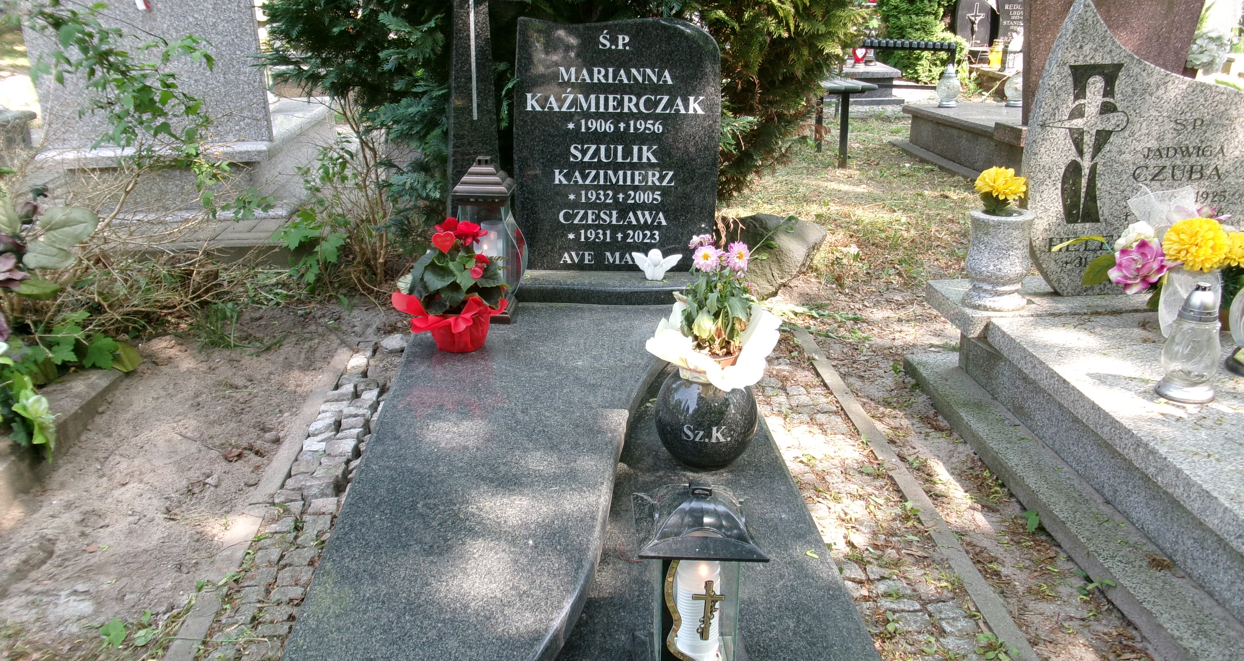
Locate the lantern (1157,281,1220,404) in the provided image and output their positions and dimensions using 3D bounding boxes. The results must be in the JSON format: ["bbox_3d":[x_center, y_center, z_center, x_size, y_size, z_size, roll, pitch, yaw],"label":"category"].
[{"bbox_3d":[1.367,0.018,2.388,0.146,0.272,0.146,-1,19,-4],"label":"lantern"}]

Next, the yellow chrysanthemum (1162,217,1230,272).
[{"bbox_3d":[1.511,-0.227,2.650,0.170,0.140,0.160,-1,19,-4],"label":"yellow chrysanthemum"}]

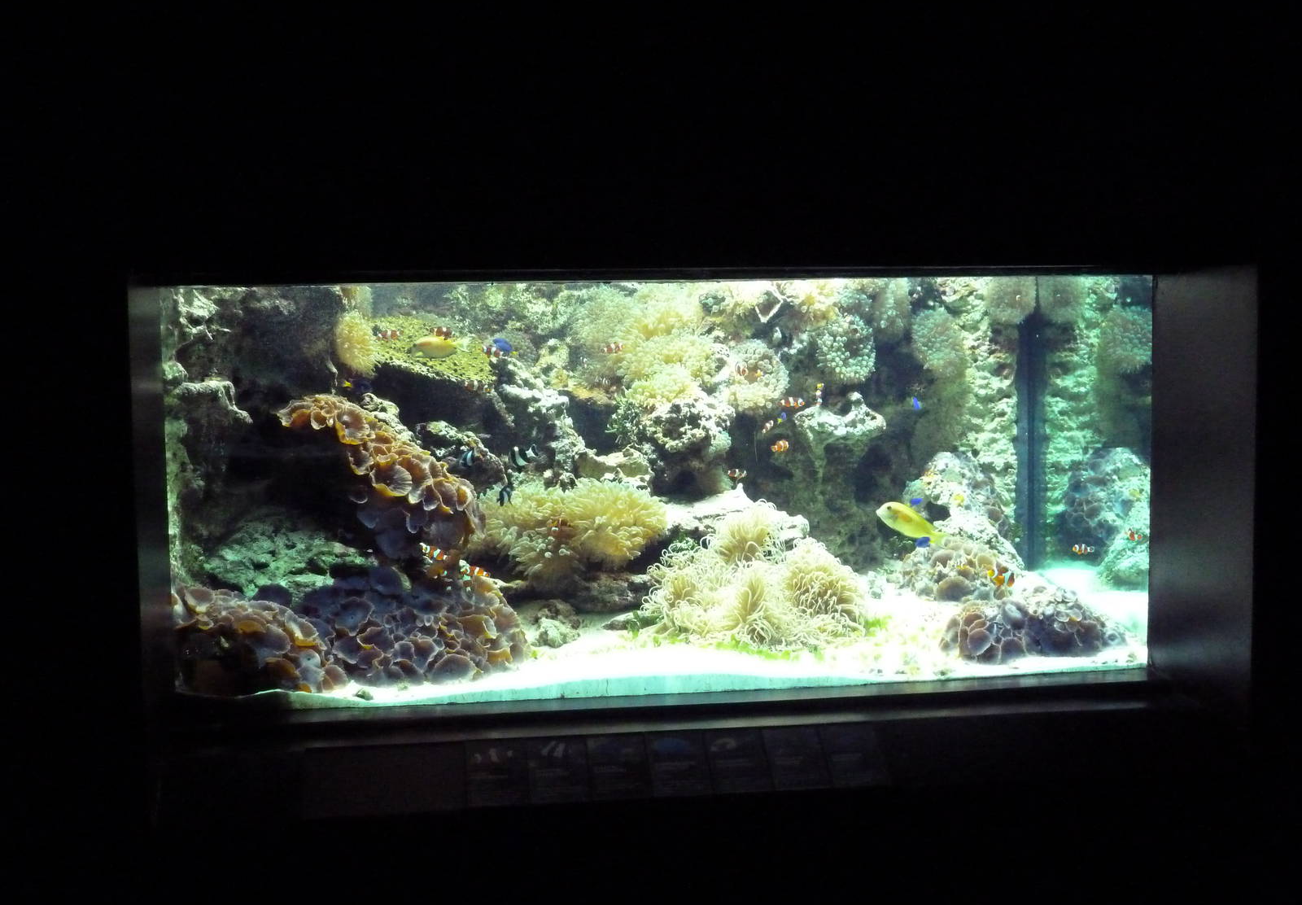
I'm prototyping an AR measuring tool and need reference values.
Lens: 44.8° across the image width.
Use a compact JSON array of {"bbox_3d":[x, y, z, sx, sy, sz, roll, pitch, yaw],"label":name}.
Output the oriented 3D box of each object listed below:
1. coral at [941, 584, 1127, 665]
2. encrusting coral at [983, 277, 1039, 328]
[{"bbox_3d":[0.836,0.377,3.450,0.385,0.150,0.270,-1,5,-7],"label":"coral"},{"bbox_3d":[0.945,-0.402,4.150,0.143,0.145,0.120,-1,5,-7],"label":"encrusting coral"}]

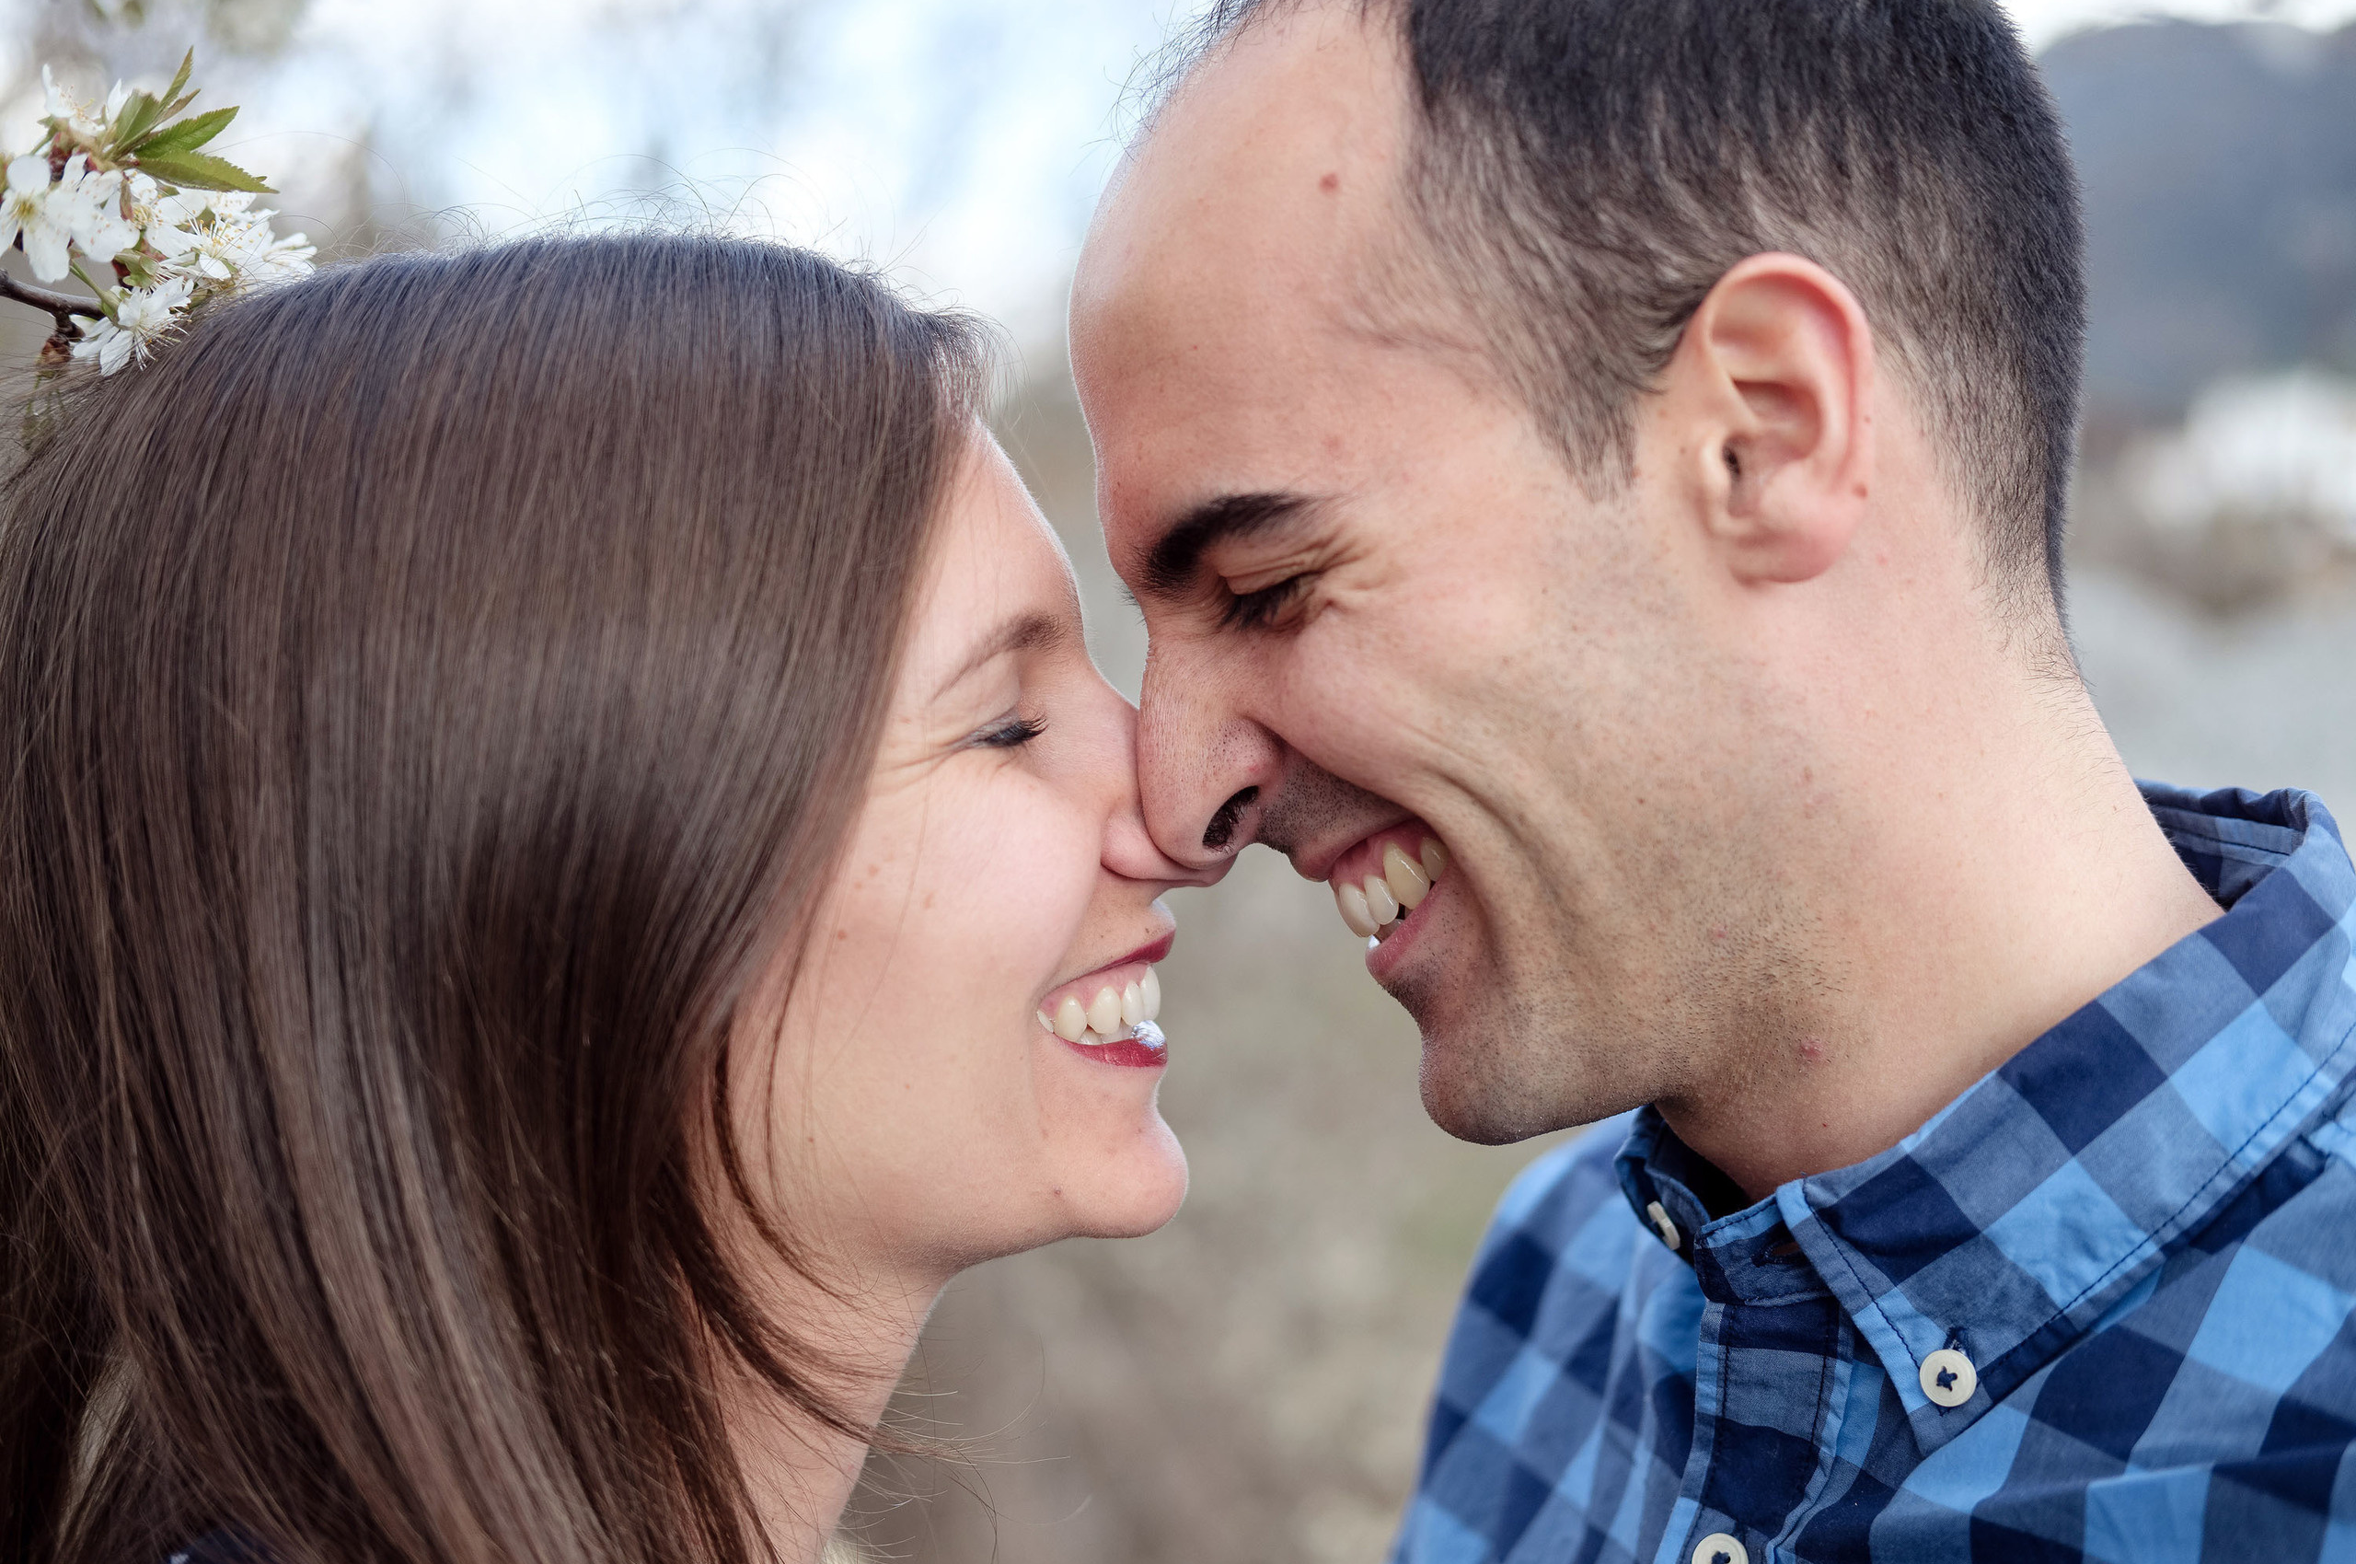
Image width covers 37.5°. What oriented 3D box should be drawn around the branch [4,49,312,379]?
[{"bbox_3d":[-0.221,-0.121,0.740,0.072,0.073,0.062,0,3,0],"label":"branch"}]

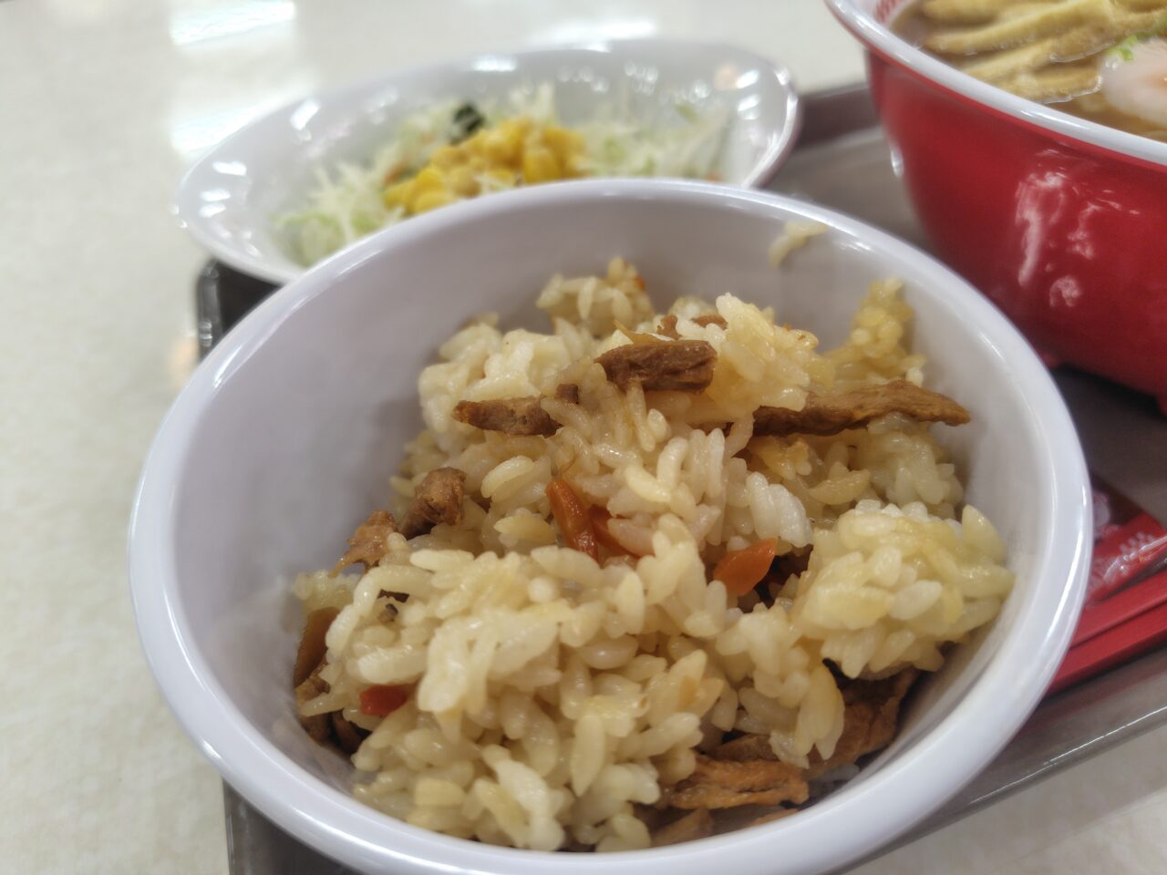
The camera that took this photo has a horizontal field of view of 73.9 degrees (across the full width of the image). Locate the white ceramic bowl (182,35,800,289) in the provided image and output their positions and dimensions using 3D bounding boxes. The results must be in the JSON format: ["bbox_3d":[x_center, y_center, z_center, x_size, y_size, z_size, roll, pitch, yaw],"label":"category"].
[{"bbox_3d":[-0.019,-0.064,0.220,0.167,0.047,0.124,-23,48,-18],"label":"white ceramic bowl"}]

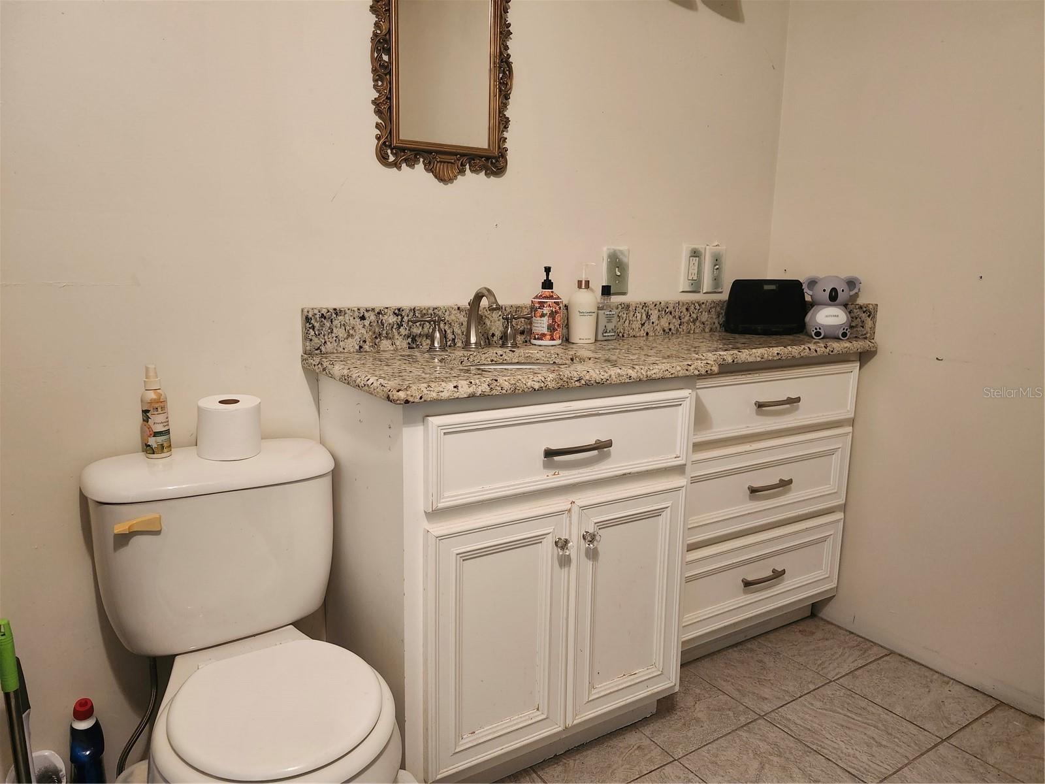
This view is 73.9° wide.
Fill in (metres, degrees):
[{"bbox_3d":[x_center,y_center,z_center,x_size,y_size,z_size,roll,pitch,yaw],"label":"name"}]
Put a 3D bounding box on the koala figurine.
[{"bbox_3d":[0.915,-0.253,2.066,0.168,0.181,0.130,3,10,12],"label":"koala figurine"}]

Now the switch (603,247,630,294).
[{"bbox_3d":[0.268,-0.344,1.977,0.089,0.131,0.018,-5,11,-32],"label":"switch"}]

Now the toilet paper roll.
[{"bbox_3d":[-0.554,0.066,1.315,0.108,0.105,0.108,-5,11,-32],"label":"toilet paper roll"}]

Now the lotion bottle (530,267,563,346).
[{"bbox_3d":[0.065,-0.221,1.782,0.082,0.198,0.082,2,10,8],"label":"lotion bottle"}]

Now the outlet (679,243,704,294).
[{"bbox_3d":[0.525,-0.379,2.141,0.090,0.143,0.012,-5,11,-32],"label":"outlet"}]

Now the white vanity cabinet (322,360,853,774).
[{"bbox_3d":[0.313,0.360,1.836,1.528,0.872,0.505,-5,11,-32],"label":"white vanity cabinet"}]

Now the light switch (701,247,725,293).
[{"bbox_3d":[0.608,-0.384,2.191,0.090,0.143,0.016,-5,11,-32],"label":"light switch"}]

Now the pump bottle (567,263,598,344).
[{"bbox_3d":[0.163,-0.234,1.834,0.076,0.207,0.076,1,9,0],"label":"pump bottle"}]

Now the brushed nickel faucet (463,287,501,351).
[{"bbox_3d":[-0.092,-0.170,1.627,0.052,0.146,0.145,-5,11,-32],"label":"brushed nickel faucet"}]

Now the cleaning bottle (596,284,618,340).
[{"bbox_3d":[0.234,-0.219,1.919,0.062,0.151,0.036,-5,11,-32],"label":"cleaning bottle"}]

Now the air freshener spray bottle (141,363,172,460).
[{"bbox_3d":[-0.683,0.036,1.289,0.045,0.171,0.045,7,11,31],"label":"air freshener spray bottle"}]

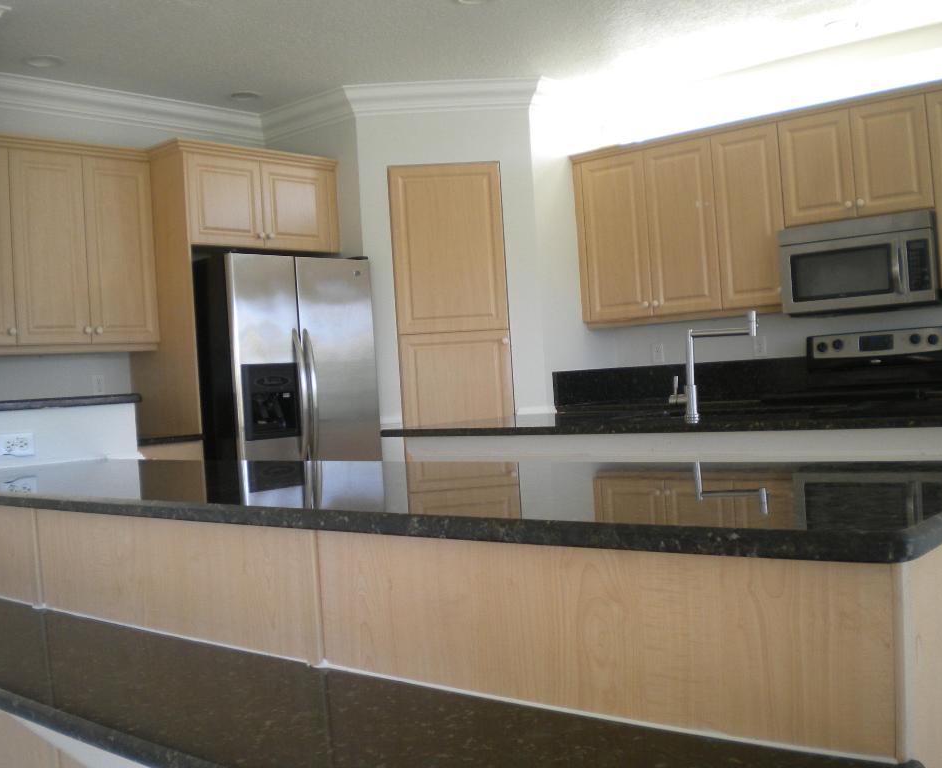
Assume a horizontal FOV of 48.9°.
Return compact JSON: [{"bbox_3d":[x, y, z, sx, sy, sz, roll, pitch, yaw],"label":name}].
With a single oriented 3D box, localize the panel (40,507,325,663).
[{"bbox_3d":[-0.674,0.414,2.253,1.010,0.242,0.020,-2,2,39],"label":"panel"}]

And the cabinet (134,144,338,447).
[{"bbox_3d":[-1.276,-0.492,5.712,0.686,1.459,0.997,-2,2,43],"label":"cabinet"}]

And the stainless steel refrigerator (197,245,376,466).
[{"bbox_3d":[-1.081,0.241,5.628,0.844,1.797,0.901,-2,2,43],"label":"stainless steel refrigerator"}]

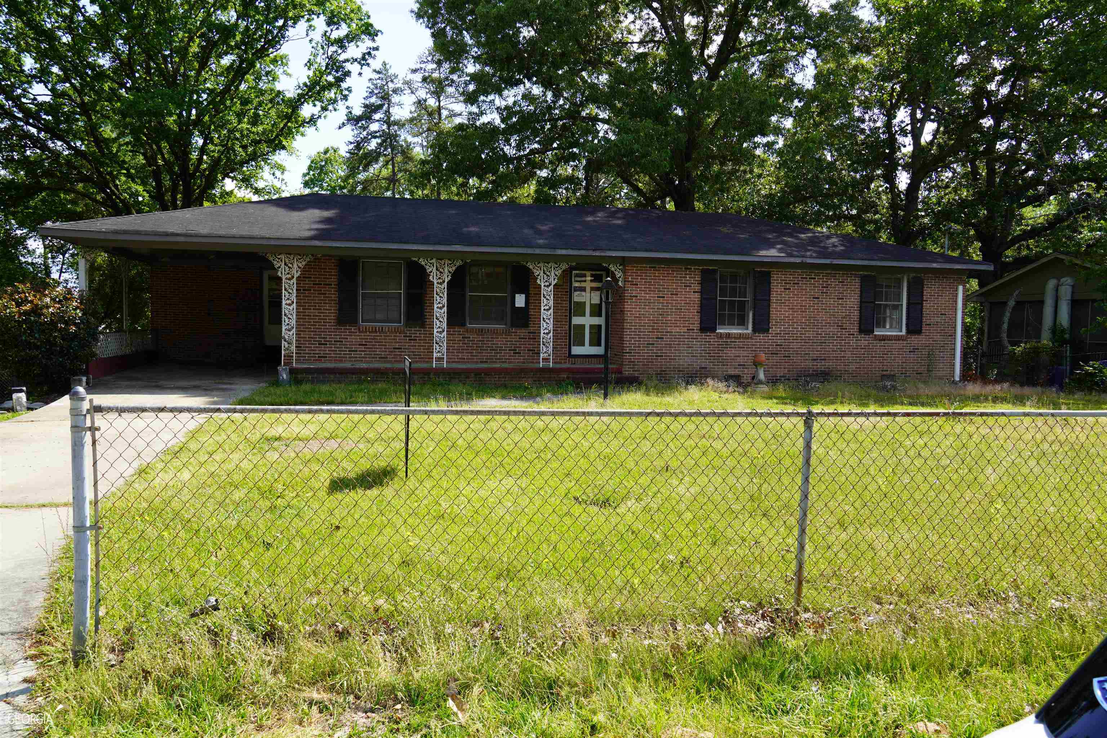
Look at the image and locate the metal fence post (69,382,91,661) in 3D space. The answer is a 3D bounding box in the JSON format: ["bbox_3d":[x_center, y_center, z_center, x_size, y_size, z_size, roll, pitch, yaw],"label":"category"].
[{"bbox_3d":[-2.163,0.712,3.791,0.077,1.277,0.077,0,3,-10],"label":"metal fence post"}]

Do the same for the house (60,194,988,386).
[{"bbox_3d":[-0.444,-2.202,22.789,21.367,4.638,9.500,0,3,-15],"label":"house"}]

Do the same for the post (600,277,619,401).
[{"bbox_3d":[0.951,-0.520,14.551,0.280,2.168,0.280,1,3,-15],"label":"post"}]

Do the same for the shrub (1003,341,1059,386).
[{"bbox_3d":[12.636,-0.131,21.973,1.380,1.203,1.200,2,3,30],"label":"shrub"}]

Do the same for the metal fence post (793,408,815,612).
[{"bbox_3d":[1.323,0.749,4.405,0.050,1.090,0.050,2,3,-10],"label":"metal fence post"}]

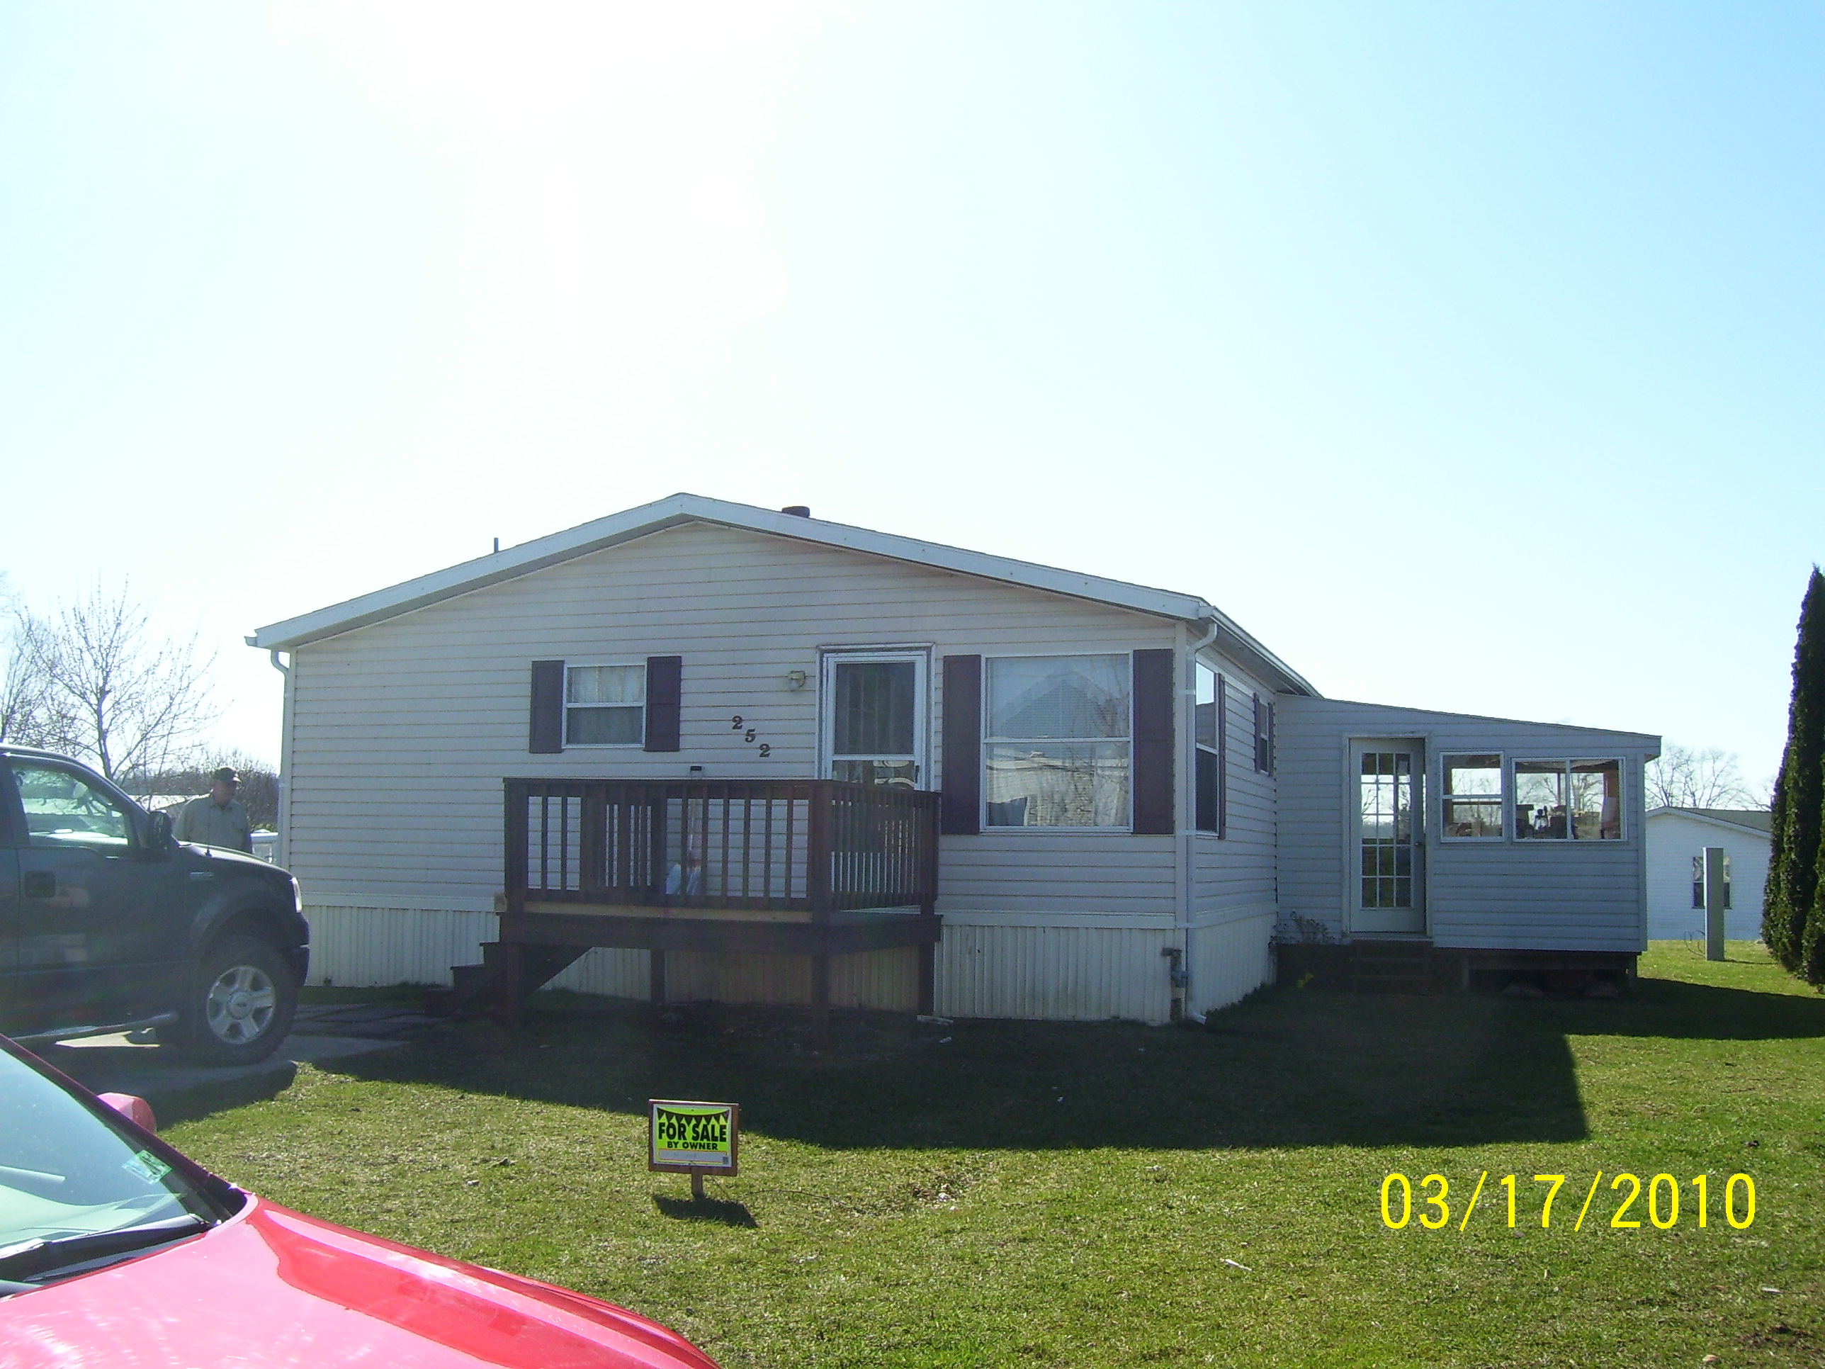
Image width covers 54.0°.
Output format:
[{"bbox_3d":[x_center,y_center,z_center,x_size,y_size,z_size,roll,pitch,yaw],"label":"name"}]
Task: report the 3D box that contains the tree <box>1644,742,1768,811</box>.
[{"bbox_3d":[39.557,7.376,89.549,6.600,9.000,6.600,1,-6,0],"label":"tree"}]

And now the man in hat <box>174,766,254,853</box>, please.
[{"bbox_3d":[-5.075,1.510,12.908,0.350,1.820,0.520,-5,-8,43],"label":"man in hat"}]

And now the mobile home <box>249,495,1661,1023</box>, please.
[{"bbox_3d":[1.725,1.117,20.460,12.500,4.250,13.000,-1,-6,18],"label":"mobile home"}]

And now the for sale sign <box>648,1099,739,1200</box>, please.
[{"bbox_3d":[-0.932,1.983,7.625,0.400,0.420,0.050,-1,-6,13],"label":"for sale sign"}]

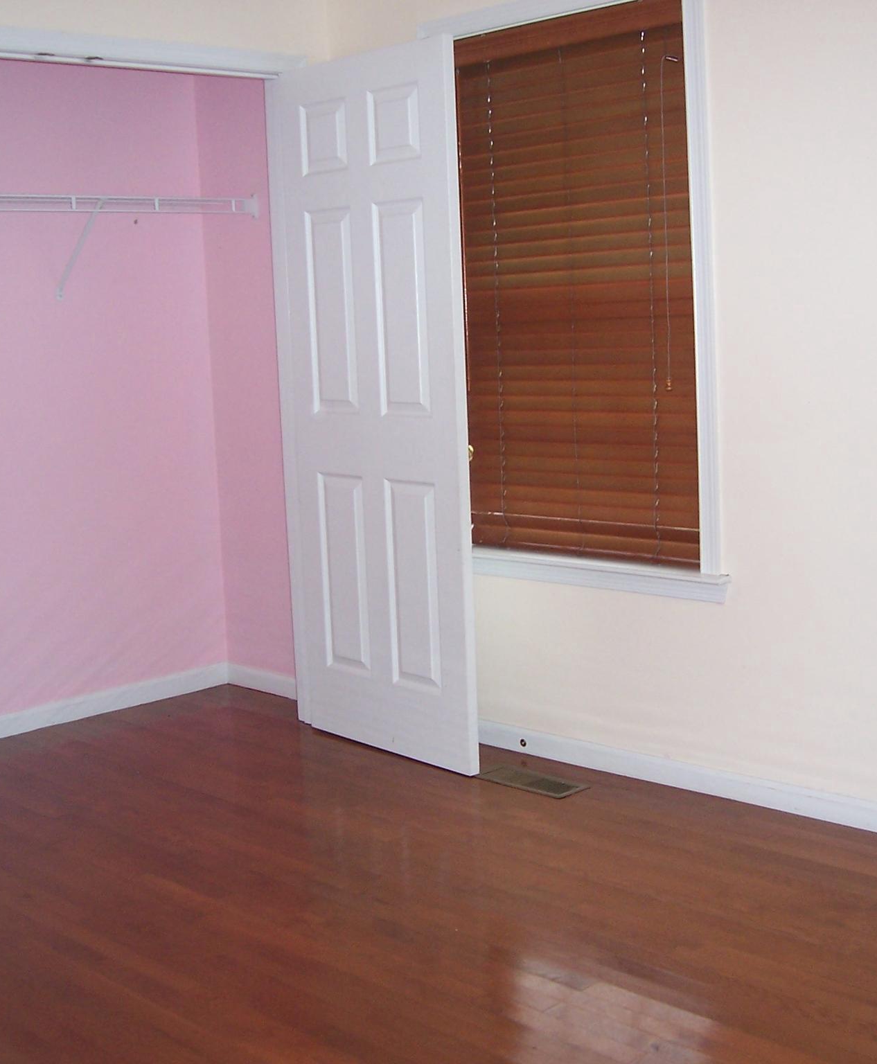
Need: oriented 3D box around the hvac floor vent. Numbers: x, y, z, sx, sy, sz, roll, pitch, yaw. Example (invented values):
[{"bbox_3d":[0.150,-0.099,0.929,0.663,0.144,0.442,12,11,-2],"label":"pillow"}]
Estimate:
[{"bbox_3d":[0.249,0.693,4.111,0.140,0.013,0.345,-10,11,-44],"label":"hvac floor vent"}]

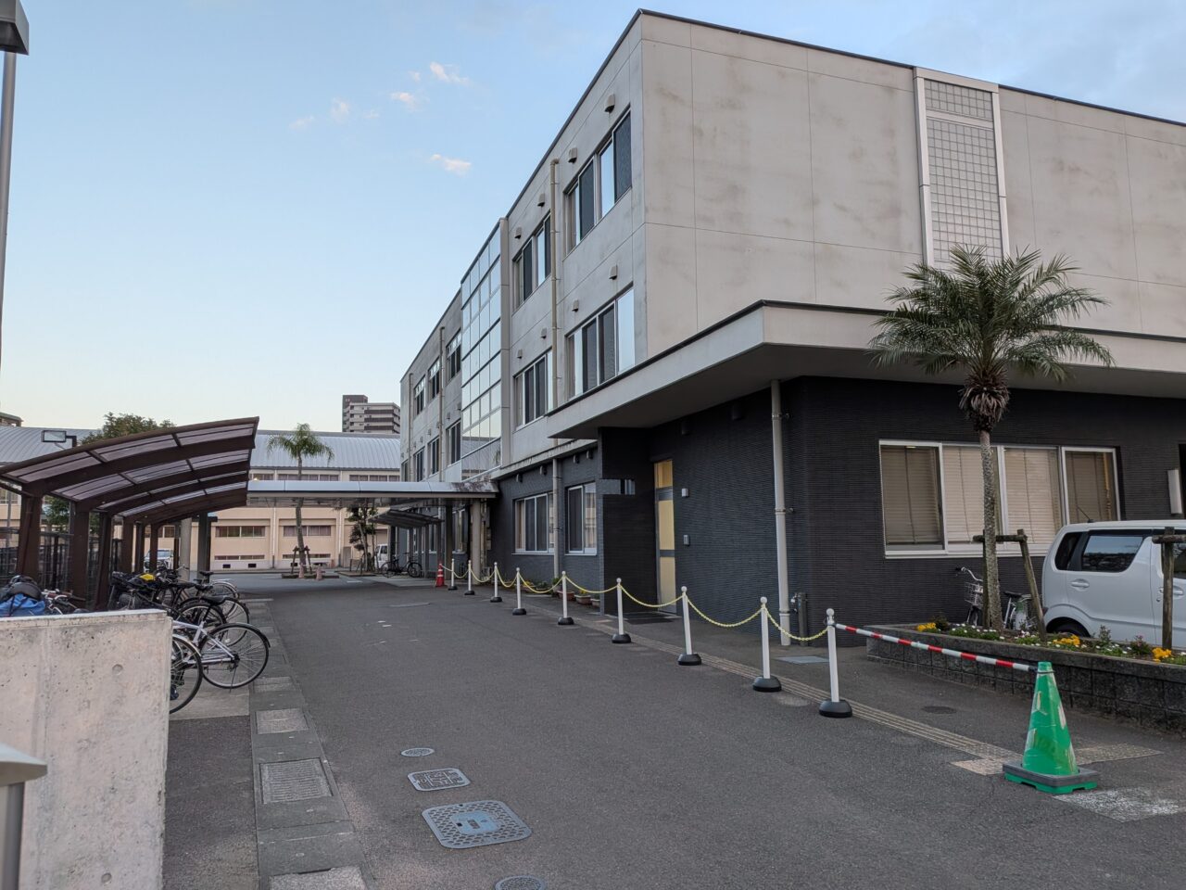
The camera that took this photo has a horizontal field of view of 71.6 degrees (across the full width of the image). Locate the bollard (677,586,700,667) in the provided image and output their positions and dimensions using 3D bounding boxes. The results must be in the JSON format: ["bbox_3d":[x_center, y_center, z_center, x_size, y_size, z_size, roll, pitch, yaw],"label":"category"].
[{"bbox_3d":[1.099,2.109,9.609,0.283,0.883,0.283,-1,-6,0],"label":"bollard"}]

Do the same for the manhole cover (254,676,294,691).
[{"bbox_3d":[-3.406,2.566,8.774,0.400,0.030,0.970,2,-7,-23],"label":"manhole cover"}]

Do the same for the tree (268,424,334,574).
[{"bbox_3d":[-13.557,2.472,38.376,3.100,7.000,3.100,1,-7,-19],"label":"tree"}]

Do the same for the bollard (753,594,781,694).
[{"bbox_3d":[1.682,1.933,8.037,0.283,0.883,0.283,-1,-6,0],"label":"bollard"}]

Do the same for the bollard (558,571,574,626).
[{"bbox_3d":[-0.483,2.699,14.644,0.275,0.890,0.275,-1,-6,0],"label":"bollard"}]

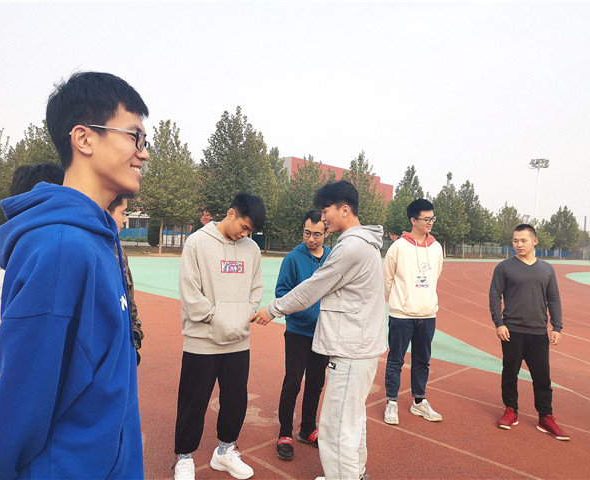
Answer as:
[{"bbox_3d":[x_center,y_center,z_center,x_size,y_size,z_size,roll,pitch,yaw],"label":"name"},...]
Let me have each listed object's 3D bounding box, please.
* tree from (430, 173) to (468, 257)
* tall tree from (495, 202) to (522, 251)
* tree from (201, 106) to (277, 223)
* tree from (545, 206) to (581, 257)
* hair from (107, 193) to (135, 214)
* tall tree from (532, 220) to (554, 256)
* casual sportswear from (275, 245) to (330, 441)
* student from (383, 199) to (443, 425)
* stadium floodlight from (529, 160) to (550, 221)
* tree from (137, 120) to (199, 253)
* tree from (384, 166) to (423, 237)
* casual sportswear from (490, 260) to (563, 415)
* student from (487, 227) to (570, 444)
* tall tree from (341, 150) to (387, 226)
[{"bbox_3d":[15.696,-2.543,49.029,3.800,8.683,3.800,3,1,0],"label":"tree"},{"bbox_3d":[25.862,-1.154,58.336,3.100,6.790,3.100,3,1,0],"label":"tall tree"},{"bbox_3d":[-4.366,-4.518,36.500,5.600,11.200,5.400,3,0,-6],"label":"tree"},{"bbox_3d":[46.744,-1.311,84.000,6.000,9.200,6.000,3,0,30],"label":"tree"},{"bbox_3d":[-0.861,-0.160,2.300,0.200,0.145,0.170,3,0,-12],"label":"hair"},{"bbox_3d":[41.190,-0.166,80.000,4.300,6.700,4.300,3,0,27],"label":"tall tree"},{"bbox_3d":[0.092,0.701,3.336,0.470,1.340,0.310,3,1,-12],"label":"casual sportswear"},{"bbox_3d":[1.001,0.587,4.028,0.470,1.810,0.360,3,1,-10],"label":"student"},{"bbox_3d":[52.860,-7.099,105.000,4.300,21.300,2.000,3,0,37],"label":"stadium floodlight"},{"bbox_3d":[-8.554,-3.528,32.000,4.200,8.800,4.200,3,0,-16],"label":"tree"},{"bbox_3d":[10.161,-2.586,44.004,3.800,8.286,3.800,3,1,0],"label":"tree"},{"bbox_3d":[1.873,0.789,3.936,0.530,1.300,0.280,3,1,10],"label":"casual sportswear"},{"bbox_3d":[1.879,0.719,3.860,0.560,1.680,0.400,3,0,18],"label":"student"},{"bbox_3d":[5.582,-3.030,39.822,3.900,8.774,3.900,3,1,0],"label":"tall tree"}]

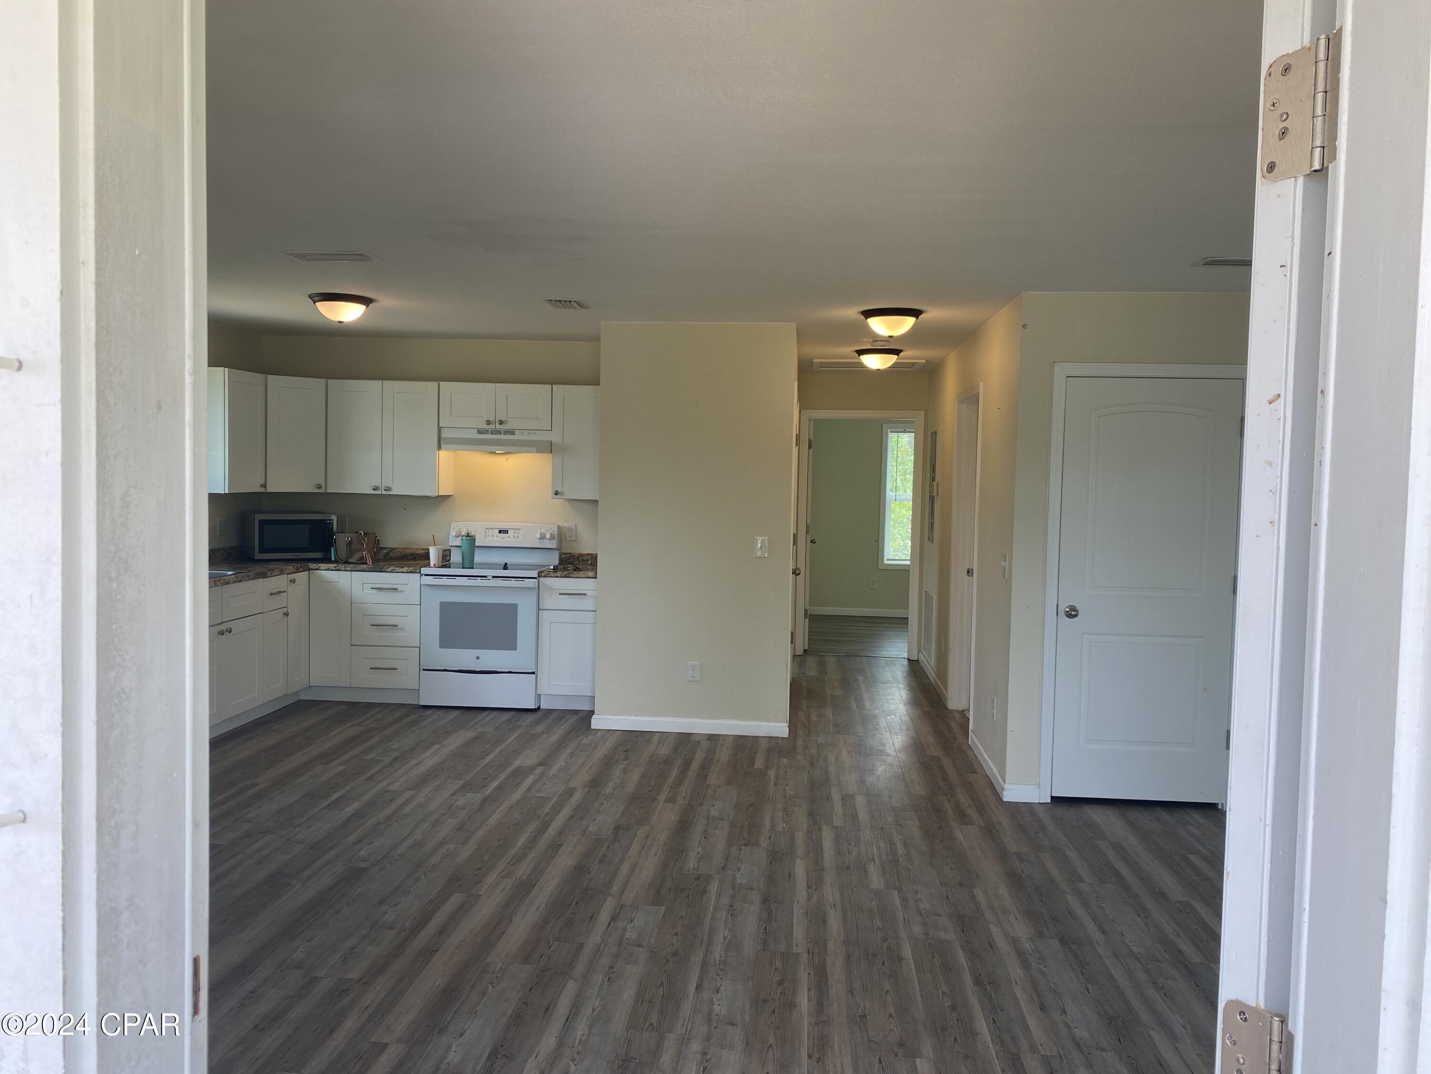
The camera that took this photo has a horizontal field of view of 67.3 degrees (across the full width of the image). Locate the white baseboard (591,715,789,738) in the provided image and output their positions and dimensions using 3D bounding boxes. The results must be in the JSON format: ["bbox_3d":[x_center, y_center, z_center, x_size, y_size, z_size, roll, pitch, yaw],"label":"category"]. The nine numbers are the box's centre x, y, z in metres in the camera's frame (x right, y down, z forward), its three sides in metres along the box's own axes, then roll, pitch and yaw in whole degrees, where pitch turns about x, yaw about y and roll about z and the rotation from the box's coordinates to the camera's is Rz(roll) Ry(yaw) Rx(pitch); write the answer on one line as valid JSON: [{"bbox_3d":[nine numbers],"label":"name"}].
[{"bbox_3d":[-0.157,1.142,6.505,1.200,0.085,0.020,1,3,5],"label":"white baseboard"}]

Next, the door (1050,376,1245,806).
[{"bbox_3d":[2.064,0.242,5.180,0.935,2.122,0.110,1,3,5],"label":"door"}]

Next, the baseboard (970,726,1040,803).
[{"bbox_3d":[1.541,1.217,5.775,0.175,0.085,1.093,1,3,5],"label":"baseboard"}]

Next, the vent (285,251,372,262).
[{"bbox_3d":[-1.615,-1.183,4.565,0.352,0.018,0.195,1,3,5],"label":"vent"}]

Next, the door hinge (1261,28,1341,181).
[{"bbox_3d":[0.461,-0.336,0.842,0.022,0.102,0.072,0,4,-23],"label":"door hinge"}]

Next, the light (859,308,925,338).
[{"bbox_3d":[0.947,-1.141,5.764,0.328,0.142,0.328,1,3,5],"label":"light"}]

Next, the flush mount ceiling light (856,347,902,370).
[{"bbox_3d":[1.146,-1.242,7.527,0.328,0.142,0.328,1,3,5],"label":"flush mount ceiling light"}]

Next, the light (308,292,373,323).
[{"bbox_3d":[-1.965,-1.189,5.653,0.328,0.142,0.328,1,3,5],"label":"light"}]

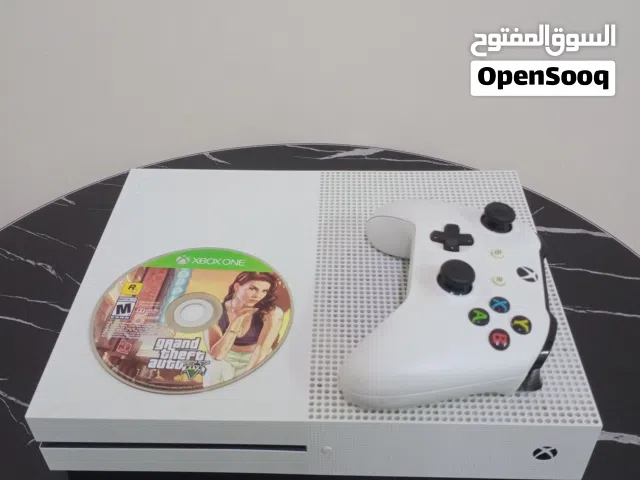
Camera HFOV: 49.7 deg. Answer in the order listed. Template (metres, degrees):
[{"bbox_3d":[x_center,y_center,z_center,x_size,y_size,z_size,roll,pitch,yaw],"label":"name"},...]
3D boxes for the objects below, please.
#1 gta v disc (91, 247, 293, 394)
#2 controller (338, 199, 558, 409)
[{"bbox_3d":[-0.075,0.044,0.413,0.120,0.002,0.120,-1,40,1],"label":"gta v disc"},{"bbox_3d":[0.074,0.025,0.388,0.106,0.058,0.153,6,40,8],"label":"controller"}]

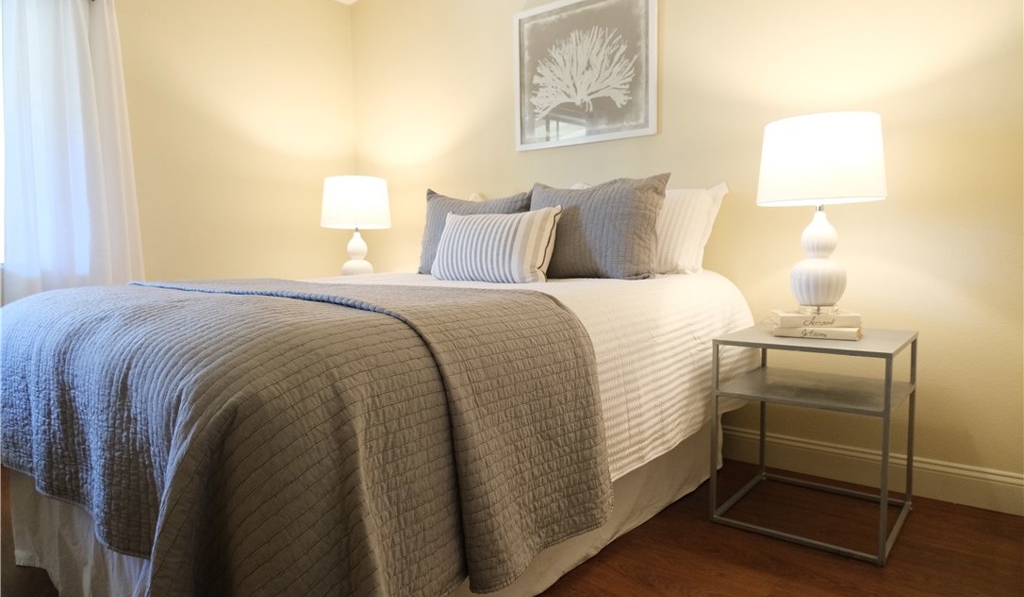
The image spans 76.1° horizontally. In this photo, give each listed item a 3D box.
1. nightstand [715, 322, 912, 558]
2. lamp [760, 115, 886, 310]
[{"bbox_3d":[1.002,0.424,2.162,0.505,0.603,0.482,3,6,39],"label":"nightstand"},{"bbox_3d":[0.998,-0.257,2.120,0.379,0.618,0.379,3,6,39],"label":"lamp"}]

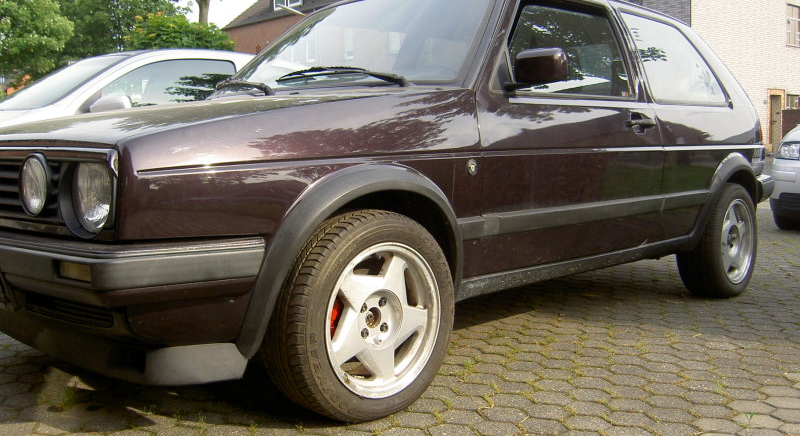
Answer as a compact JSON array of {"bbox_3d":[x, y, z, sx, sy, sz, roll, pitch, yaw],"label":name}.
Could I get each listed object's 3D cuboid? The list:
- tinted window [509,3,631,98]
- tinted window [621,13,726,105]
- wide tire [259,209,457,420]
[{"bbox_3d":[0.588,-0.616,2.816,0.050,0.390,0.880,-19,-9,43],"label":"tinted window"},{"bbox_3d":[1.245,-0.688,3.505,0.050,0.400,0.920,-19,-9,43],"label":"tinted window"},{"bbox_3d":[-0.104,0.266,2.150,0.565,0.560,0.197,-5,7,-43],"label":"wide tire"}]

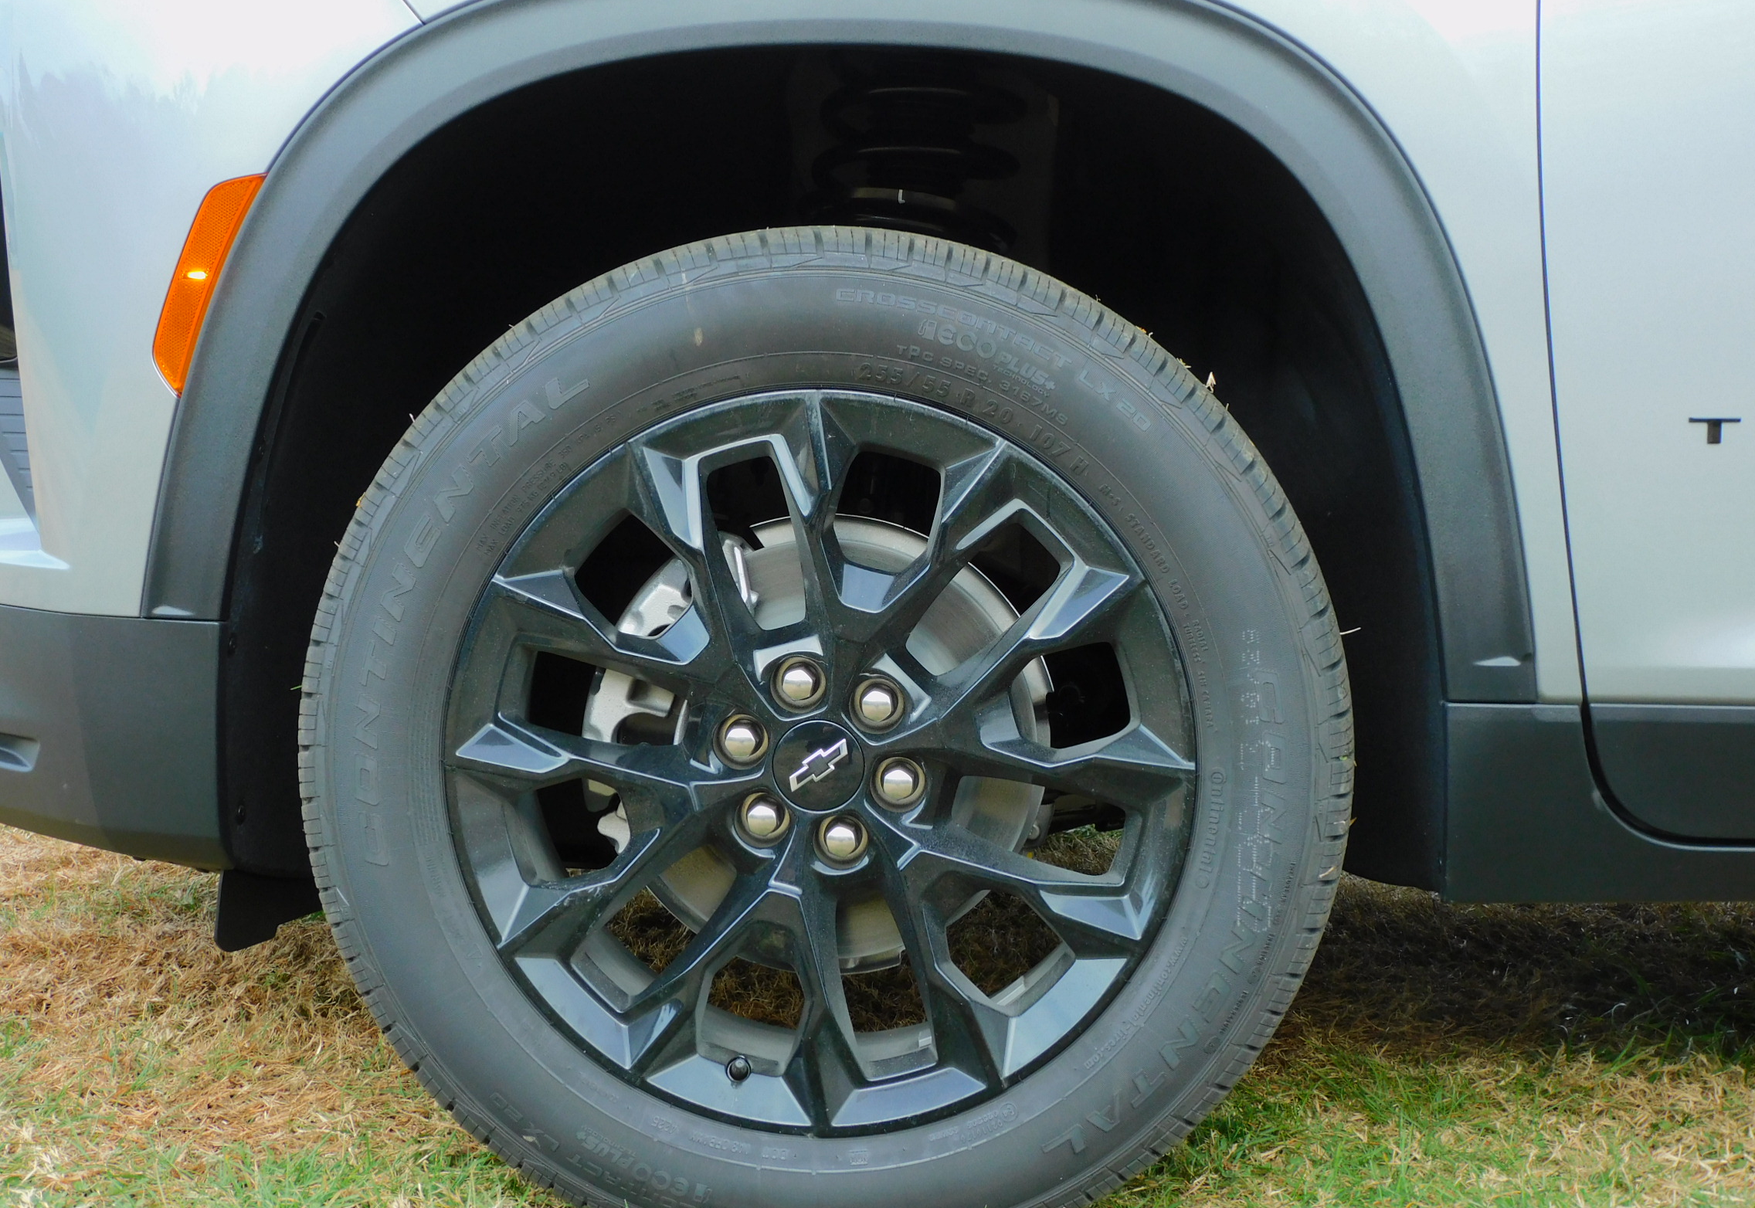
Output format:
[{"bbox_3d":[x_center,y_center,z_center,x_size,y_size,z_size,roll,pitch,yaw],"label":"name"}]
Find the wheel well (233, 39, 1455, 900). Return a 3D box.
[{"bbox_3d":[-0.029,-0.110,2.161,0.864,0.599,0.380,0,5,2],"label":"wheel well"}]

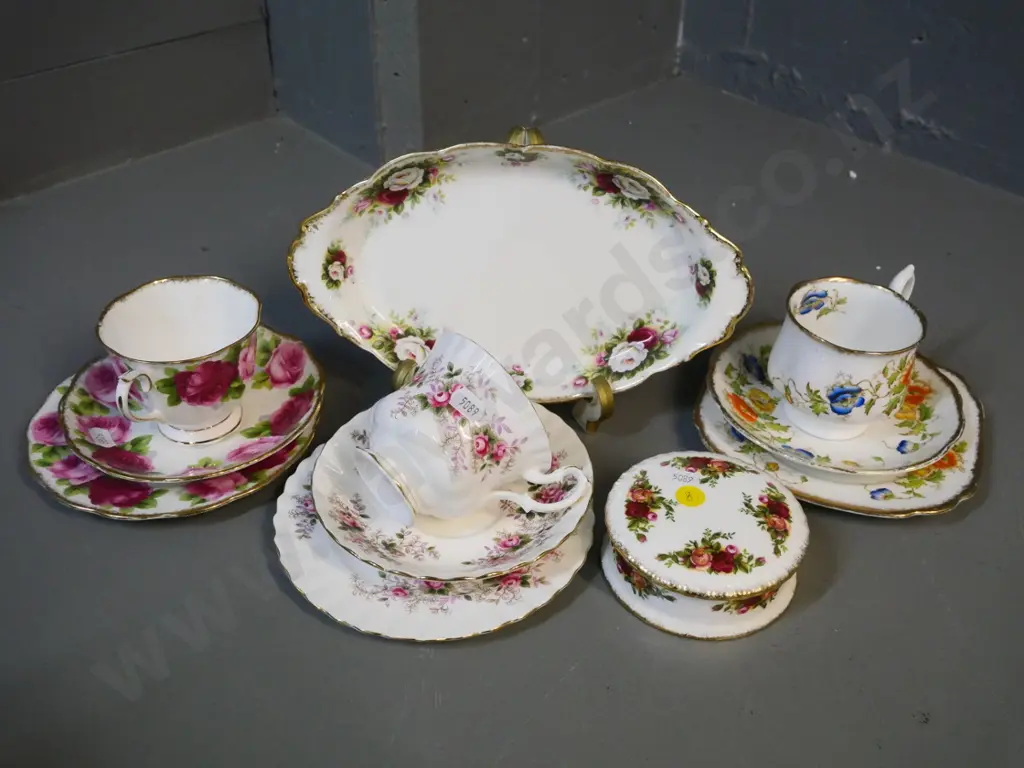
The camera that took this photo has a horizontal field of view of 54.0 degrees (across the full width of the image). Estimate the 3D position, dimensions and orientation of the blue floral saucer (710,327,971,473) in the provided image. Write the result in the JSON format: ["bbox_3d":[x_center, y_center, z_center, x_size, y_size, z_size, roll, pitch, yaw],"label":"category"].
[{"bbox_3d":[0.182,0.012,0.577,0.140,0.023,0.140,1,38,-1],"label":"blue floral saucer"}]

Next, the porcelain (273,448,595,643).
[{"bbox_3d":[-0.038,0.070,0.509,0.160,0.020,0.160,1,39,-1],"label":"porcelain"}]

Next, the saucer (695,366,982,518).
[{"bbox_3d":[0.186,0.022,0.575,0.155,0.018,0.155,16,41,19],"label":"saucer"}]

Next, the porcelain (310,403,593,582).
[{"bbox_3d":[-0.029,0.054,0.512,0.141,0.025,0.141,1,39,-1],"label":"porcelain"}]

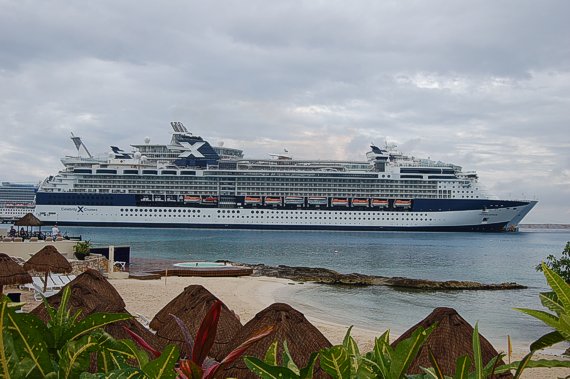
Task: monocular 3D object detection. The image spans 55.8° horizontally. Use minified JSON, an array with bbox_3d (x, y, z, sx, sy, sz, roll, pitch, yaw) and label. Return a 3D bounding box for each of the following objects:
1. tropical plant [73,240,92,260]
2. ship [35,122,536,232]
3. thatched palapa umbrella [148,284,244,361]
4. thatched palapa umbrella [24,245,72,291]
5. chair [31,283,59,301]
[{"bbox_3d":[-15.009,4.535,39.843,1.320,1.440,1.320,1,-3,0],"label":"tropical plant"},{"bbox_3d":[4.621,-7.607,322.500,294.000,62.800,33.000,1,-3,0],"label":"ship"},{"bbox_3d":[-2.303,3.763,13.722,2.420,2.620,2.420,1,-3,0],"label":"thatched palapa umbrella"},{"bbox_3d":[-12.562,4.329,28.418,2.380,2.760,2.380,1,-3,0],"label":"thatched palapa umbrella"},{"bbox_3d":[-11.915,5.258,27.726,1.800,0.860,0.660,2,-4,-24],"label":"chair"}]

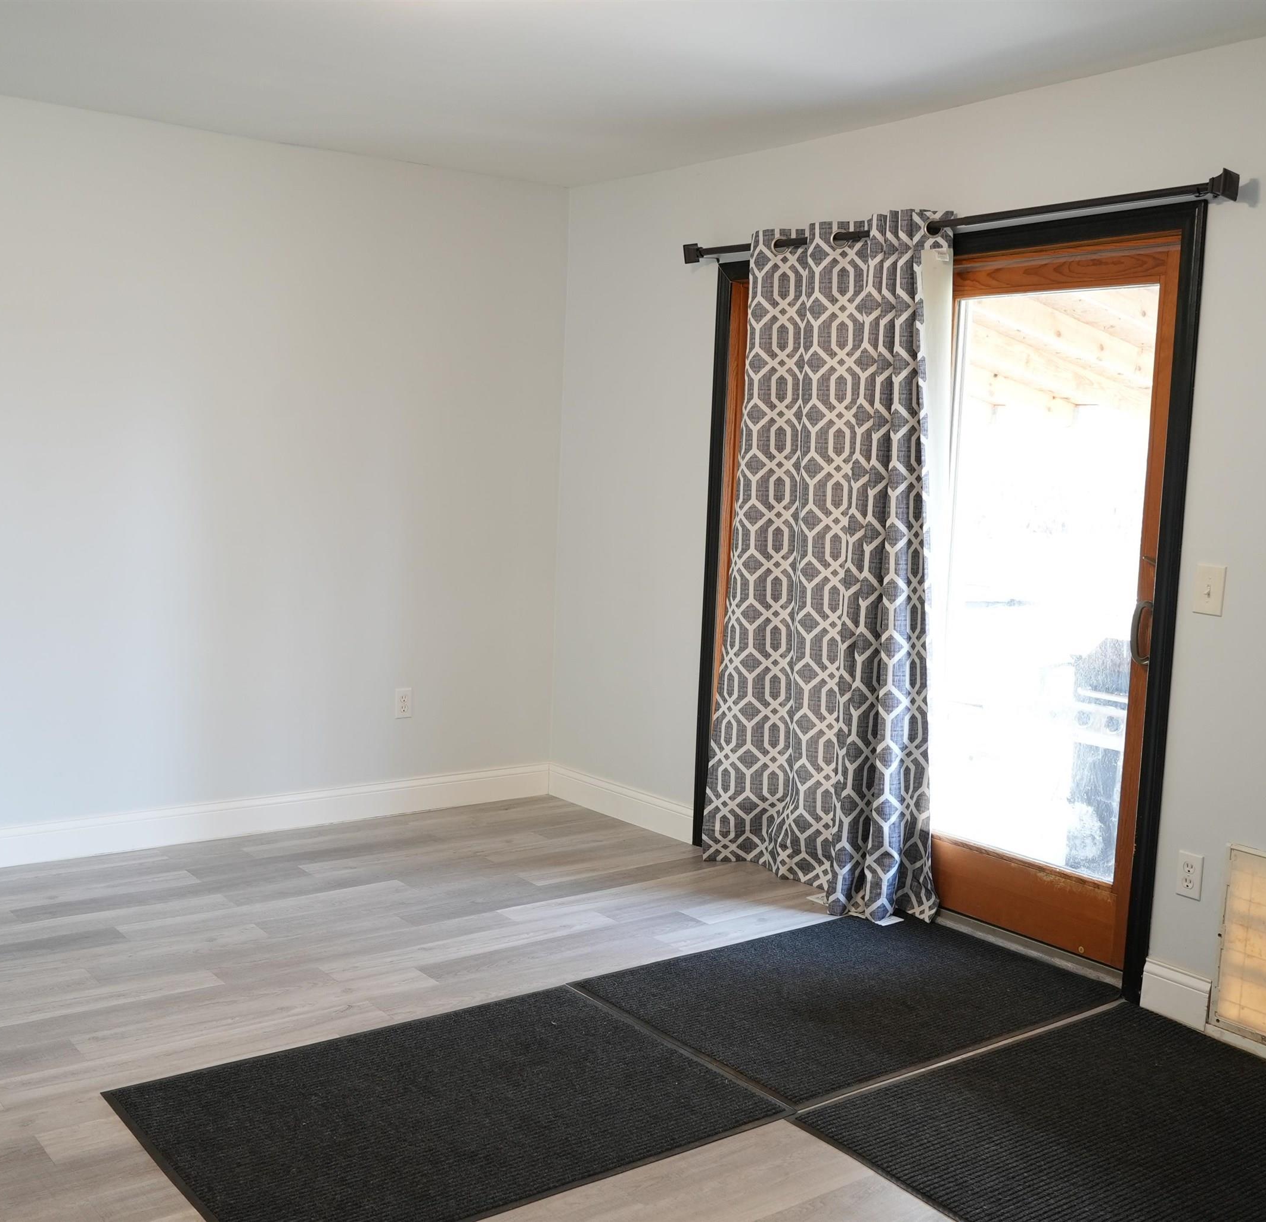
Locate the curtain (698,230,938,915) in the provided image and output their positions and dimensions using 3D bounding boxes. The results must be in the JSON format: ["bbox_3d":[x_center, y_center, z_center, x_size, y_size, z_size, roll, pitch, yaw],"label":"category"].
[{"bbox_3d":[0.583,-0.138,4.640,0.145,2.130,0.980,-3,8,-36],"label":"curtain"}]

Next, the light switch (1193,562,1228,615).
[{"bbox_3d":[1.418,-0.052,3.638,0.014,0.124,0.078,-3,8,-36],"label":"light switch"}]

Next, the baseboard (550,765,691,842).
[{"bbox_3d":[-0.074,0.738,5.698,0.016,0.136,0.950,-3,8,-36],"label":"baseboard"}]

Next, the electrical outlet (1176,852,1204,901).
[{"bbox_3d":[1.398,0.667,3.711,0.008,0.115,0.070,-3,8,-36],"label":"electrical outlet"}]

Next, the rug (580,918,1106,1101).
[{"bbox_3d":[0.588,1.006,3.951,1.235,0.010,0.865,-3,8,-36],"label":"rug"}]

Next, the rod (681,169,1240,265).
[{"bbox_3d":[0.812,-1.116,4.290,0.125,0.085,2.090,-3,8,-36],"label":"rod"}]

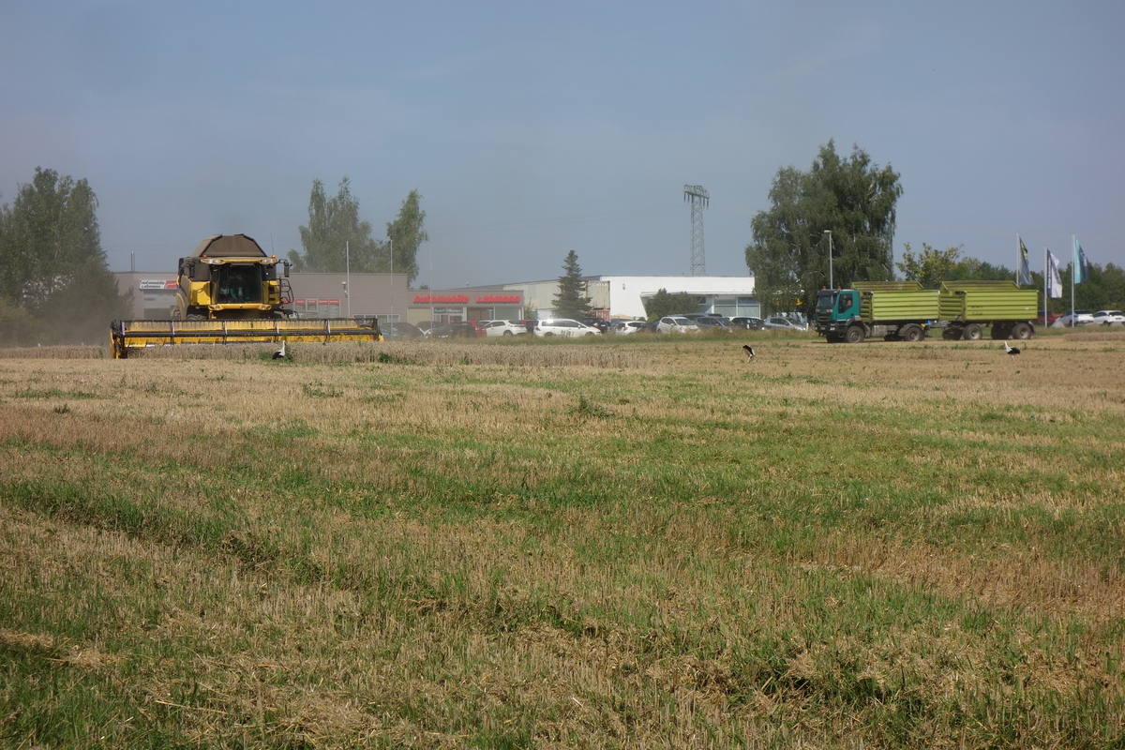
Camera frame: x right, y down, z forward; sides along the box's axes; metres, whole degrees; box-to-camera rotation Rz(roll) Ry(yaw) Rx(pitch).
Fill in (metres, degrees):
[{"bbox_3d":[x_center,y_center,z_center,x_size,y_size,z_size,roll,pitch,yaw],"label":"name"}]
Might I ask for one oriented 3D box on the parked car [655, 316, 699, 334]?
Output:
[{"bbox_3d":[9.024,-3.708,201.000,1.700,1.520,4.000,-1,1,-32],"label":"parked car"}]

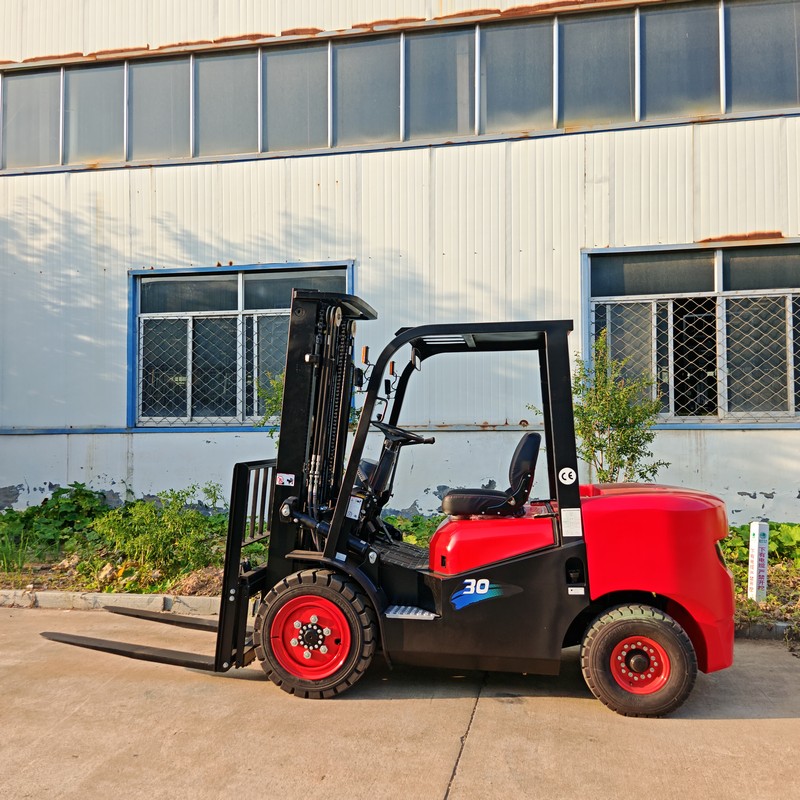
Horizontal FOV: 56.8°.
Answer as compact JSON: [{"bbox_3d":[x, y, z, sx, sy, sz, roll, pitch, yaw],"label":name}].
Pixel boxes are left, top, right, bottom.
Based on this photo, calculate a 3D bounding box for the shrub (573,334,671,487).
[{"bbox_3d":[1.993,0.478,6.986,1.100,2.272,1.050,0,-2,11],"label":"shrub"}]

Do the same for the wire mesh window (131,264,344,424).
[{"bbox_3d":[-2.097,-0.675,9.644,2.909,2.041,0.100,0,-2,11],"label":"wire mesh window"}]

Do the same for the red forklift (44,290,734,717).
[{"bbox_3d":[-0.159,0.500,4.685,4.130,2.340,1.240,0,-2,10],"label":"red forklift"}]

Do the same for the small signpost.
[{"bbox_3d":[2.799,1.253,5.743,0.095,0.630,0.095,4,-2,-10],"label":"small signpost"}]

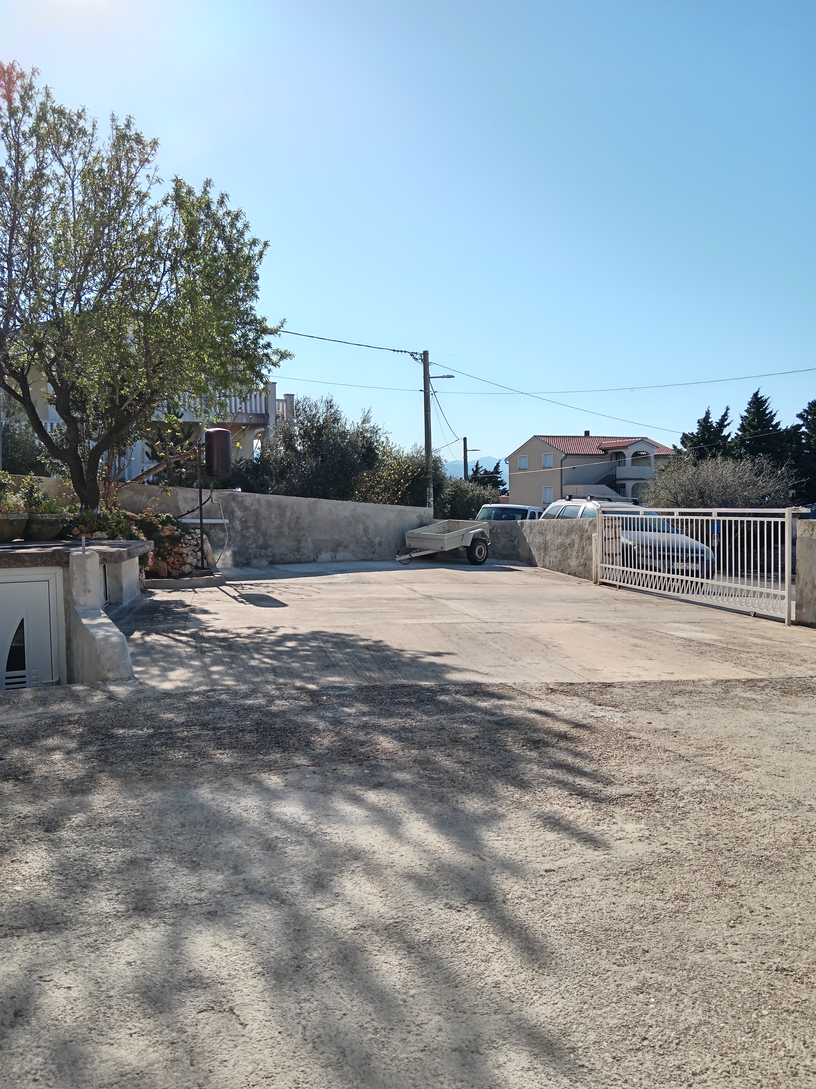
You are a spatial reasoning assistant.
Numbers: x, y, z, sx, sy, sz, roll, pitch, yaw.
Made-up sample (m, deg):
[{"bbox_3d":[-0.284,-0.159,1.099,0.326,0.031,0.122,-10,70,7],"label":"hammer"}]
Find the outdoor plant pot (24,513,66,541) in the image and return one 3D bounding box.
[{"bbox_3d":[-5.700,-0.273,13.300,0.660,0.450,0.660,-1,2,0],"label":"outdoor plant pot"}]

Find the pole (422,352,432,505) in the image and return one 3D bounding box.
[{"bbox_3d":[0.790,-3.854,33.000,0.280,7.450,0.280,-1,2,0],"label":"pole"}]

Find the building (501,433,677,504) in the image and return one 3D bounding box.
[{"bbox_3d":[17.000,-6.241,76.000,13.200,7.200,10.300,-2,3,-26],"label":"building"}]

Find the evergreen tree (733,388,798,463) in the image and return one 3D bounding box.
[{"bbox_3d":[21.000,-5.099,50.000,4.200,8.100,4.200,-1,2,0],"label":"evergreen tree"}]

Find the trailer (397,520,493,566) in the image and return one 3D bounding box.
[{"bbox_3d":[0.546,-0.039,17.400,1.420,0.900,2.350,4,10,43],"label":"trailer"}]

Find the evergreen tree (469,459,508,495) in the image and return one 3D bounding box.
[{"bbox_3d":[7.570,-4.334,80.000,4.000,7.500,4.000,-1,2,0],"label":"evergreen tree"}]

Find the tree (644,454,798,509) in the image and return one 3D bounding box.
[{"bbox_3d":[9.280,-1.191,25.000,4.700,2.900,4.400,-1,2,0],"label":"tree"}]

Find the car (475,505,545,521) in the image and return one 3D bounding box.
[{"bbox_3d":[2.620,-0.329,22.200,1.680,1.450,4.100,0,3,21],"label":"car"}]

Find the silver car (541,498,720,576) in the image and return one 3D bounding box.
[{"bbox_3d":[3.930,-0.090,16.200,1.730,1.530,4.350,2,3,-20],"label":"silver car"}]

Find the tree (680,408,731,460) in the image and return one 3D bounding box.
[{"bbox_3d":[17.500,-4.532,50.000,3.500,7.100,3.500,-1,2,0],"label":"tree"}]

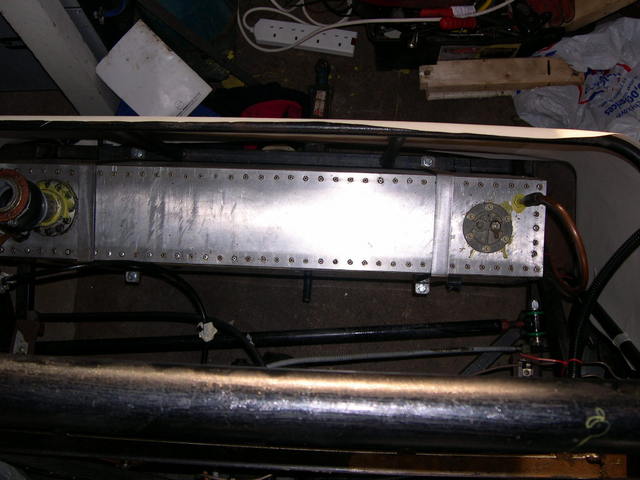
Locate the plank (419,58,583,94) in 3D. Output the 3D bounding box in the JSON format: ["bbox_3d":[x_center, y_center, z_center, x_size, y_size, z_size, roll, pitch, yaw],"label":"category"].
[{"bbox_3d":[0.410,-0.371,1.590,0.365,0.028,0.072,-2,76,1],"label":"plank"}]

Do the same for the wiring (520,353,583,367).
[{"bbox_3d":[0.384,0.199,1.170,0.105,0.016,0.020,2,76,2],"label":"wiring"}]

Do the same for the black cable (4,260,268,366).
[{"bbox_3d":[-0.319,0.124,1.200,0.430,0.100,0.150,2,76,2],"label":"black cable"}]

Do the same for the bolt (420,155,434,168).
[{"bbox_3d":[0.191,-0.140,1.250,0.023,0.016,0.022,2,83,2],"label":"bolt"}]

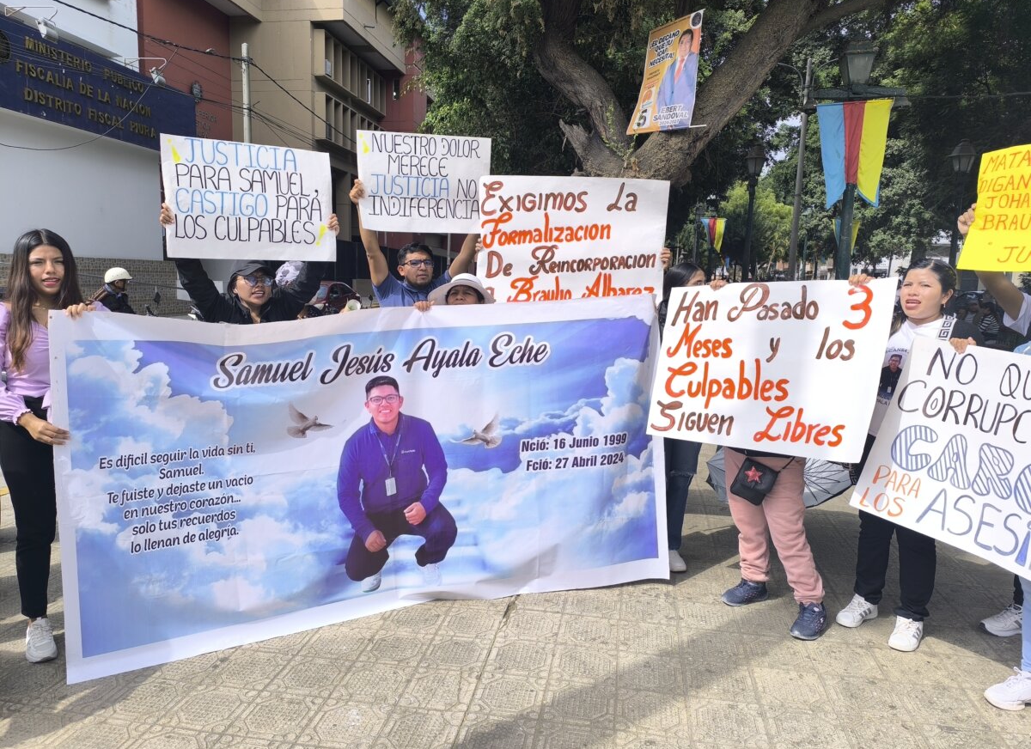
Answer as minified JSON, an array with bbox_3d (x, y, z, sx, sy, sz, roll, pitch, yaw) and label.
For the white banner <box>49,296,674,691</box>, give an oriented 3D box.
[{"bbox_3d":[-0.465,0.356,2.761,2.370,1.290,0.170,-3,0,-18],"label":"white banner"}]

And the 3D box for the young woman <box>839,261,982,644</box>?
[{"bbox_3d":[1.632,0.312,2.936,0.520,1.600,0.440,8,9,40],"label":"young woman"}]

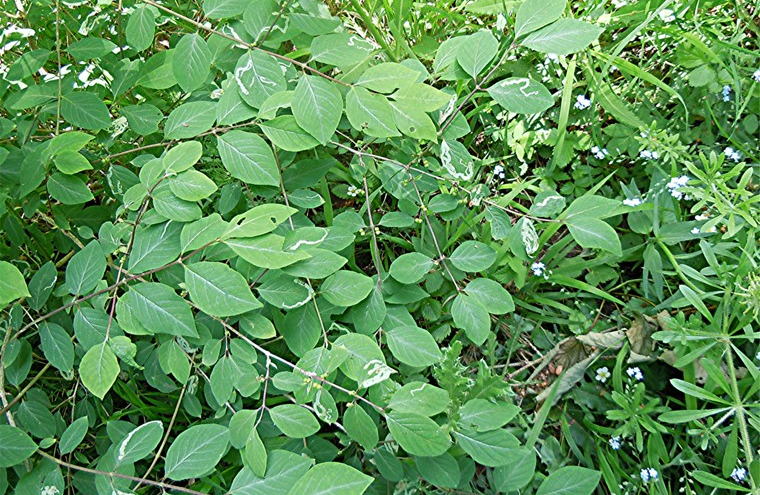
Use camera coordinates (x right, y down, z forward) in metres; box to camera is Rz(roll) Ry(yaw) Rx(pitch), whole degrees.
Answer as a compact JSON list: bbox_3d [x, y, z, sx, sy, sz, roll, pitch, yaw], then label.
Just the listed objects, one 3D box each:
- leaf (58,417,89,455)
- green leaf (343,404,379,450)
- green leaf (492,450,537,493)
[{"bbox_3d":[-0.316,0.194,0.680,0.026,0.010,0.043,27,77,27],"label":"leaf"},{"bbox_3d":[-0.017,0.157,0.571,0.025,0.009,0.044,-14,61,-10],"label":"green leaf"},{"bbox_3d":[0.121,0.200,0.590,0.031,0.010,0.049,41,71,17],"label":"green leaf"}]

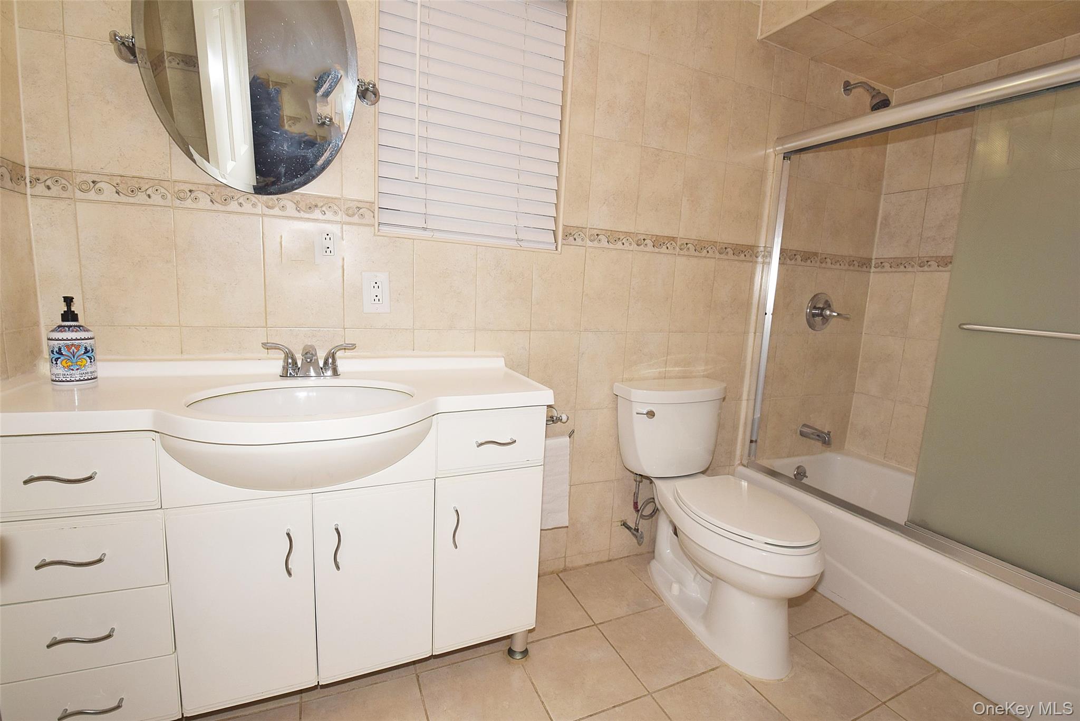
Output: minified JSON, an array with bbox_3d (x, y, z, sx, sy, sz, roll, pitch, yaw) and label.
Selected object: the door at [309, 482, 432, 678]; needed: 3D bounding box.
[{"bbox_3d":[-0.408,0.547,1.131,0.278,0.508,0.020,-1,10,-22],"label":"door"}]

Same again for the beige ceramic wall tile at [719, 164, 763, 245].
[{"bbox_3d":[0.857,-0.658,1.899,0.208,0.301,0.010,-1,9,-21],"label":"beige ceramic wall tile"}]

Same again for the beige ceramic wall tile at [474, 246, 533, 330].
[{"bbox_3d":[-0.123,-0.242,1.549,0.200,0.276,0.010,-1,9,-22],"label":"beige ceramic wall tile"}]

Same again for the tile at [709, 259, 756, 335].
[{"bbox_3d":[0.820,-0.273,1.942,0.202,0.307,0.010,-1,9,-22],"label":"tile"}]

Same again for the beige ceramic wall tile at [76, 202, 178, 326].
[{"bbox_3d":[-1.091,-0.250,1.201,0.202,0.308,0.010,-1,9,-21],"label":"beige ceramic wall tile"}]

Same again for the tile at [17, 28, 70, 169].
[{"bbox_3d":[-1.197,-0.627,1.095,0.081,0.309,0.010,-1,9,-21],"label":"tile"}]

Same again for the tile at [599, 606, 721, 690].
[{"bbox_3d":[0.389,0.932,1.476,0.296,0.010,0.292,-1,10,-25],"label":"tile"}]

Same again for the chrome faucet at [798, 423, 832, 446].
[{"bbox_3d":[1.337,0.362,2.191,0.058,0.072,0.135,-1,10,-22],"label":"chrome faucet"}]

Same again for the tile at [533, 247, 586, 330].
[{"bbox_3d":[0.064,-0.259,1.621,0.200,0.303,0.010,-1,9,-22],"label":"tile"}]

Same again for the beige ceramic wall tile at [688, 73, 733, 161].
[{"bbox_3d":[0.659,-0.939,1.742,0.200,0.303,0.010,-1,9,-22],"label":"beige ceramic wall tile"}]

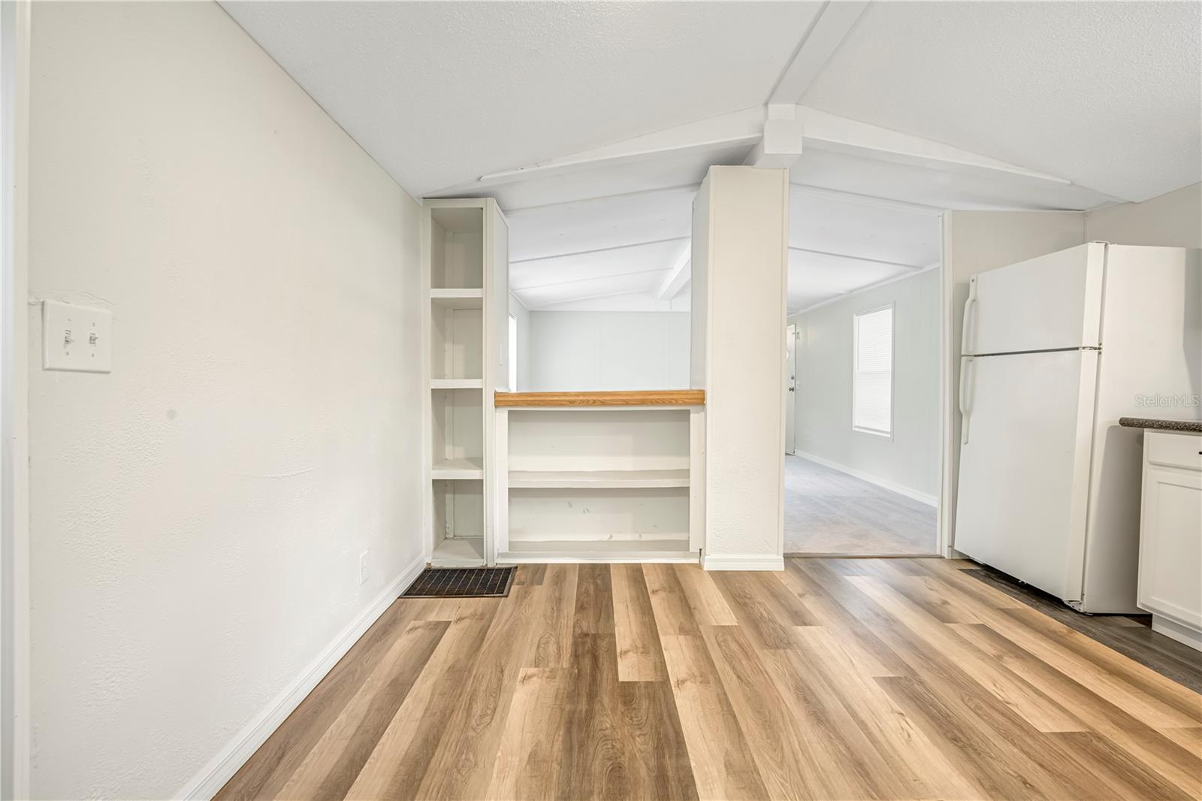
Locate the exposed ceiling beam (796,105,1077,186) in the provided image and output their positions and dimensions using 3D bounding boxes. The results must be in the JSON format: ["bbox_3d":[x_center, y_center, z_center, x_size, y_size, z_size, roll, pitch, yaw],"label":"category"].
[{"bbox_3d":[1.765,-1.318,2.519,1.539,0.153,0.090,12,2,-1],"label":"exposed ceiling beam"}]

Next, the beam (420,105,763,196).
[{"bbox_3d":[-0.022,-1.286,2.502,1.815,0.154,0.090,-12,2,0],"label":"beam"}]

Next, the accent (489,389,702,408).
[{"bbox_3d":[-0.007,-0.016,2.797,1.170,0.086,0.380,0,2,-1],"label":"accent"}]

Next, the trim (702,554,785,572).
[{"bbox_3d":[0.800,0.906,2.622,0.453,0.089,0.018,0,2,-1],"label":"trim"}]

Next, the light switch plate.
[{"bbox_3d":[-0.995,-0.117,0.895,0.008,0.122,0.118,0,2,-1],"label":"light switch plate"}]

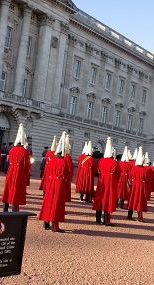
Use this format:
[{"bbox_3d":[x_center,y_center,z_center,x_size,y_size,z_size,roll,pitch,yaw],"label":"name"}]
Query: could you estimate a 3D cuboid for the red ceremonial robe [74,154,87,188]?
[{"bbox_3d":[0.208,1.134,15.400,0.560,1.320,0.460,5,-3,39],"label":"red ceremonial robe"}]

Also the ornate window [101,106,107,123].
[{"bbox_3d":[4.777,-4.725,66.490,0.350,2.800,1.350,5,-3,41],"label":"ornate window"}]

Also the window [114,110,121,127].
[{"bbox_3d":[7.562,-4.396,72.881,0.300,3.200,1.400,5,-3,39],"label":"window"}]

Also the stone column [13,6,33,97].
[{"bbox_3d":[-7.065,-12.144,50.511,1.150,12.100,1.150,5,-3,39],"label":"stone column"}]

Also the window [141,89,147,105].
[{"bbox_3d":[13.335,-8.982,76.012,0.350,2.750,1.350,5,-3,41],"label":"window"}]

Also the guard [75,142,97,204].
[{"bbox_3d":[0.425,1.032,13.672,0.660,2.120,0.500,7,-2,15],"label":"guard"}]

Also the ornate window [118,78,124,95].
[{"bbox_3d":[8.320,-10.391,73.184,0.300,3.000,1.350,5,-3,39],"label":"ornate window"}]

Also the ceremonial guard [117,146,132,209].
[{"bbox_3d":[1.592,1.208,13.150,0.570,2.080,0.520,5,-3,38],"label":"ceremonial guard"}]

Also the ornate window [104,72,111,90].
[{"bbox_3d":[5.453,-10.437,66.723,0.350,2.750,1.350,5,-3,41],"label":"ornate window"}]

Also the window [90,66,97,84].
[{"bbox_3d":[2.762,-10.934,63.552,0.350,2.750,1.350,5,-3,41],"label":"window"}]

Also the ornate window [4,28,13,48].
[{"bbox_3d":[-9.558,-14.470,53.185,0.250,2.850,1.300,5,-3,41],"label":"ornate window"}]

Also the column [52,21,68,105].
[{"bbox_3d":[-2.468,-11.498,55.955,0.800,12.200,1.350,5,-3,39],"label":"column"}]

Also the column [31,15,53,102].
[{"bbox_3d":[-5.067,-12.509,57.196,1.500,12.900,1.500,5,-3,41],"label":"column"}]

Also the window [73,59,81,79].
[{"bbox_3d":[0.096,-11.941,63.126,0.300,3.000,1.450,5,-3,40],"label":"window"}]

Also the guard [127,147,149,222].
[{"bbox_3d":[1.759,1.166,10.850,0.600,2.100,0.470,6,-3,25],"label":"guard"}]

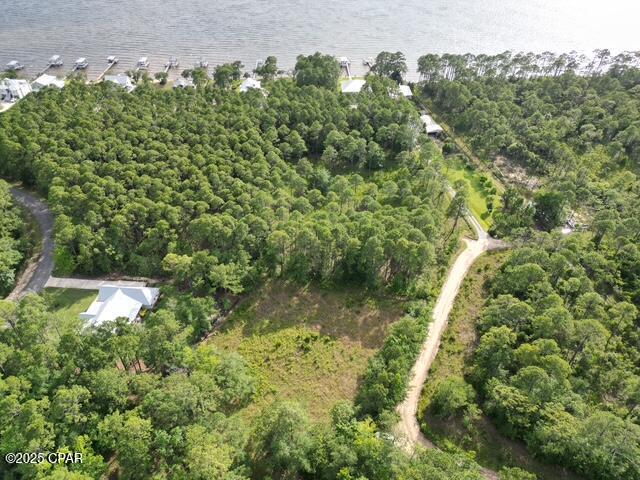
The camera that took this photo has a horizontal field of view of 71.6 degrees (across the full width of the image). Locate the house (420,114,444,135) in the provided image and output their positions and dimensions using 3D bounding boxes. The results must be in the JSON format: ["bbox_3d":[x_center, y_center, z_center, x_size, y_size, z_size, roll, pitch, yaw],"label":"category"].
[{"bbox_3d":[56.400,-58.030,223.840,8.490,4.450,16.840,0,39,0],"label":"house"}]

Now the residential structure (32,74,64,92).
[{"bbox_3d":[-163.490,-94.510,268.160,13.770,6.380,12.270,-4,39,-5],"label":"residential structure"}]

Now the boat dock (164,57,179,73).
[{"bbox_3d":[-100.780,-119.570,302.690,7.990,4.870,17.780,-3,39,-4],"label":"boat dock"}]

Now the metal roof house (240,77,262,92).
[{"bbox_3d":[-41.030,-93.000,266.870,12.190,5.660,11.610,-3,39,-3],"label":"metal roof house"}]

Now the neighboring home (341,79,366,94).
[{"bbox_3d":[20.910,-91.640,265.560,15.230,5.190,11.470,-1,39,-2],"label":"neighboring home"}]

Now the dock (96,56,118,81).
[{"bbox_3d":[-141.170,-114.670,296.450,6.770,5.110,34.430,-3,39,-4],"label":"dock"}]

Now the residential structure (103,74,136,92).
[{"bbox_3d":[-120.520,-94.330,267.940,15.070,6.380,11.060,-4,39,-5],"label":"residential structure"}]

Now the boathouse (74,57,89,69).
[{"bbox_3d":[-164.110,-121.570,305.210,7.130,4.810,9.800,-4,39,-5],"label":"boathouse"}]

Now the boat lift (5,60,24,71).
[{"bbox_3d":[-208.350,-118.770,303.230,8.000,4.800,8.600,-1,40,-2],"label":"boat lift"}]

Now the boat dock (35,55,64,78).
[{"bbox_3d":[-181.350,-115.990,298.000,8.150,5.210,37.650,-4,39,-5],"label":"boat dock"}]

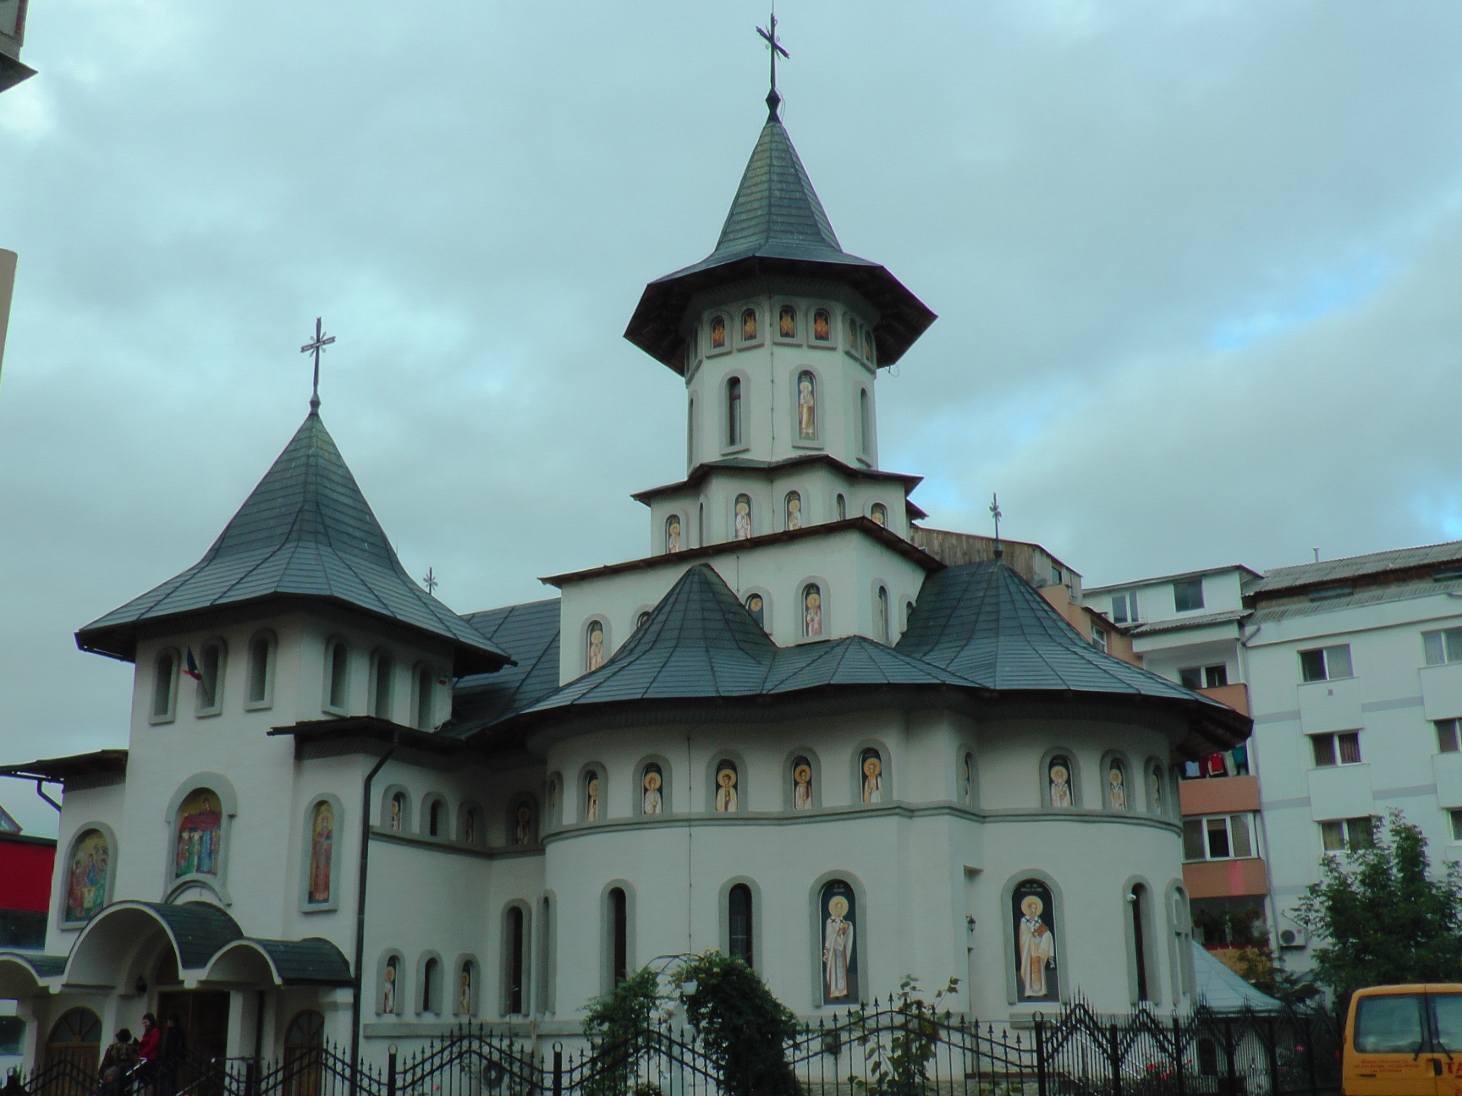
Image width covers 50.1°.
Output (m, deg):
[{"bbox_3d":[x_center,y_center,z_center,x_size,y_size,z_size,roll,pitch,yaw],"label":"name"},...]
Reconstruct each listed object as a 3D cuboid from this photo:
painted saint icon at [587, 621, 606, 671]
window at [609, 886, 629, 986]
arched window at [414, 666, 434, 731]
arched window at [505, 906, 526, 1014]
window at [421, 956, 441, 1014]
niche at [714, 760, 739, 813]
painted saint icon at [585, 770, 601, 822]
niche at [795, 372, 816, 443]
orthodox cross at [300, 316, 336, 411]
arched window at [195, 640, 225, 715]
[{"bbox_3d":[-2.893,2.105,33.391,0.446,1.123,0.100,-11,-20,29],"label":"painted saint icon"},{"bbox_3d":[-1.831,6.666,26.049,0.363,1.990,0.200,-12,-21,30],"label":"window"},{"bbox_3d":[-6.221,3.021,31.399,0.200,1.349,0.500,-11,-20,28],"label":"arched window"},{"bbox_3d":[-4.442,8.587,32.591,0.473,2.147,0.217,-11,-20,28],"label":"arched window"},{"bbox_3d":[-6.055,8.716,31.142,0.217,1.084,0.473,-11,-20,28],"label":"window"},{"bbox_3d":[-0.069,4.015,26.324,0.388,0.894,0.130,-1,-18,0],"label":"niche"},{"bbox_3d":[-2.560,4.618,29.064,0.417,0.956,0.100,-16,-23,39],"label":"painted saint icon"},{"bbox_3d":[1.555,-2.961,32.622,0.439,1.603,0.130,4,-19,-15],"label":"niche"},{"bbox_3d":[-8.933,-3.982,33.692,1.010,2.239,0.200,-11,-20,28],"label":"orthodox cross"},{"bbox_3d":[-10.981,2.736,32.992,0.690,1.576,0.197,-11,-20,28],"label":"arched window"}]

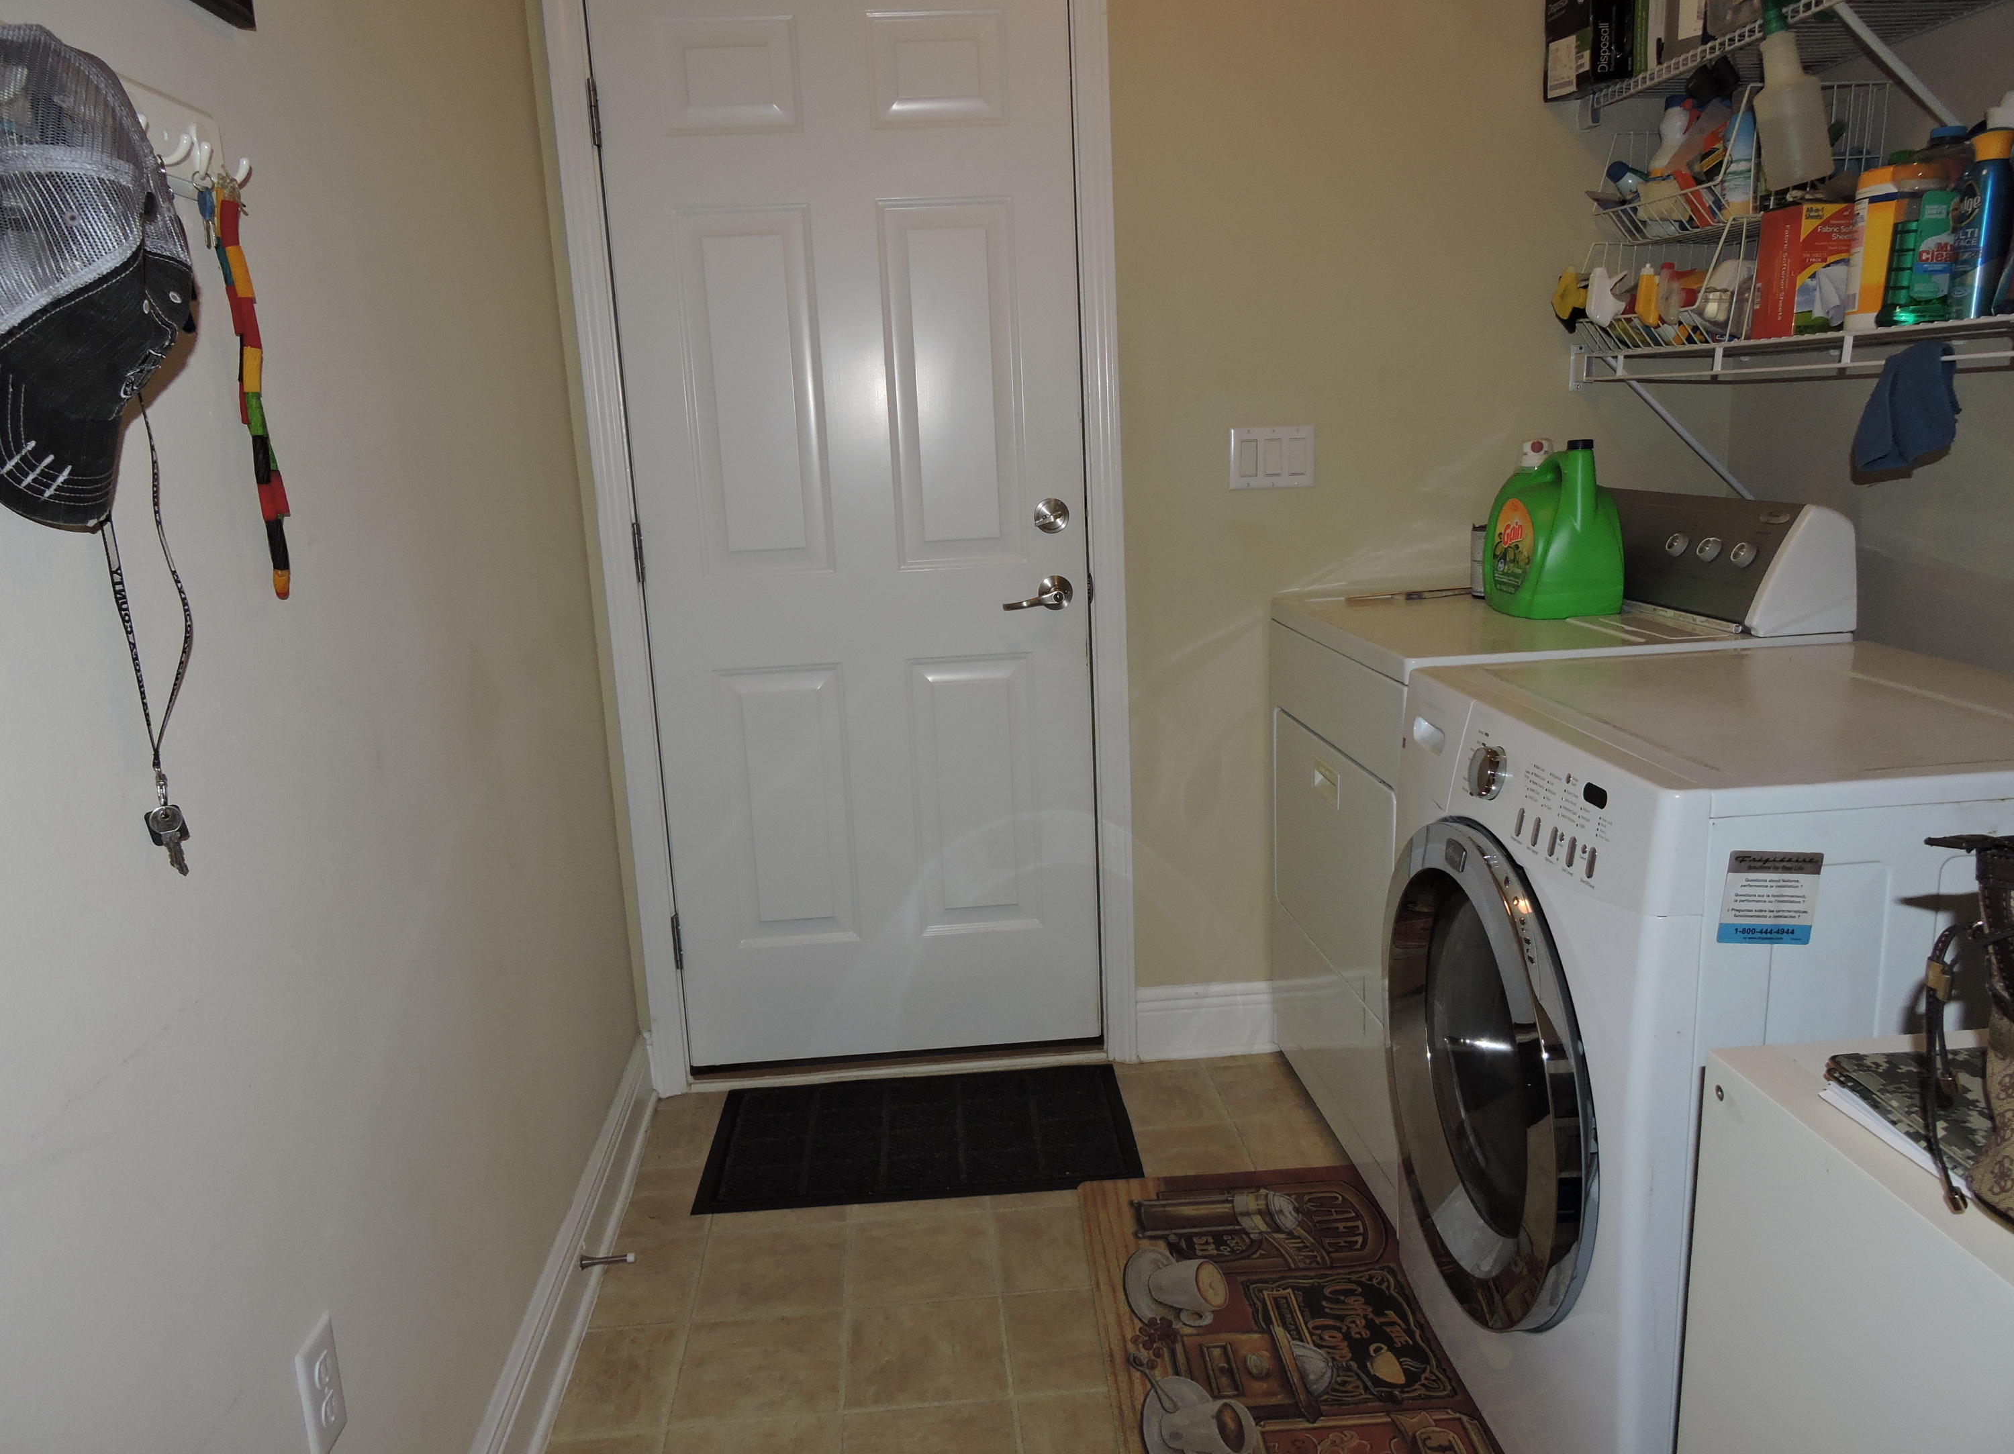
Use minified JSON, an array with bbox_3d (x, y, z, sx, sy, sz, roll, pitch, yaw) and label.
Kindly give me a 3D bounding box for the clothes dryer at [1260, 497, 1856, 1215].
[{"bbox_3d":[0.891,0.171,2.432,0.682,1.117,0.686,-3,13,-5],"label":"clothes dryer"}]

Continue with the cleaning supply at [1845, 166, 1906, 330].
[{"bbox_3d":[1.208,-0.651,1.906,0.098,0.213,0.098,-3,13,-5],"label":"cleaning supply"}]

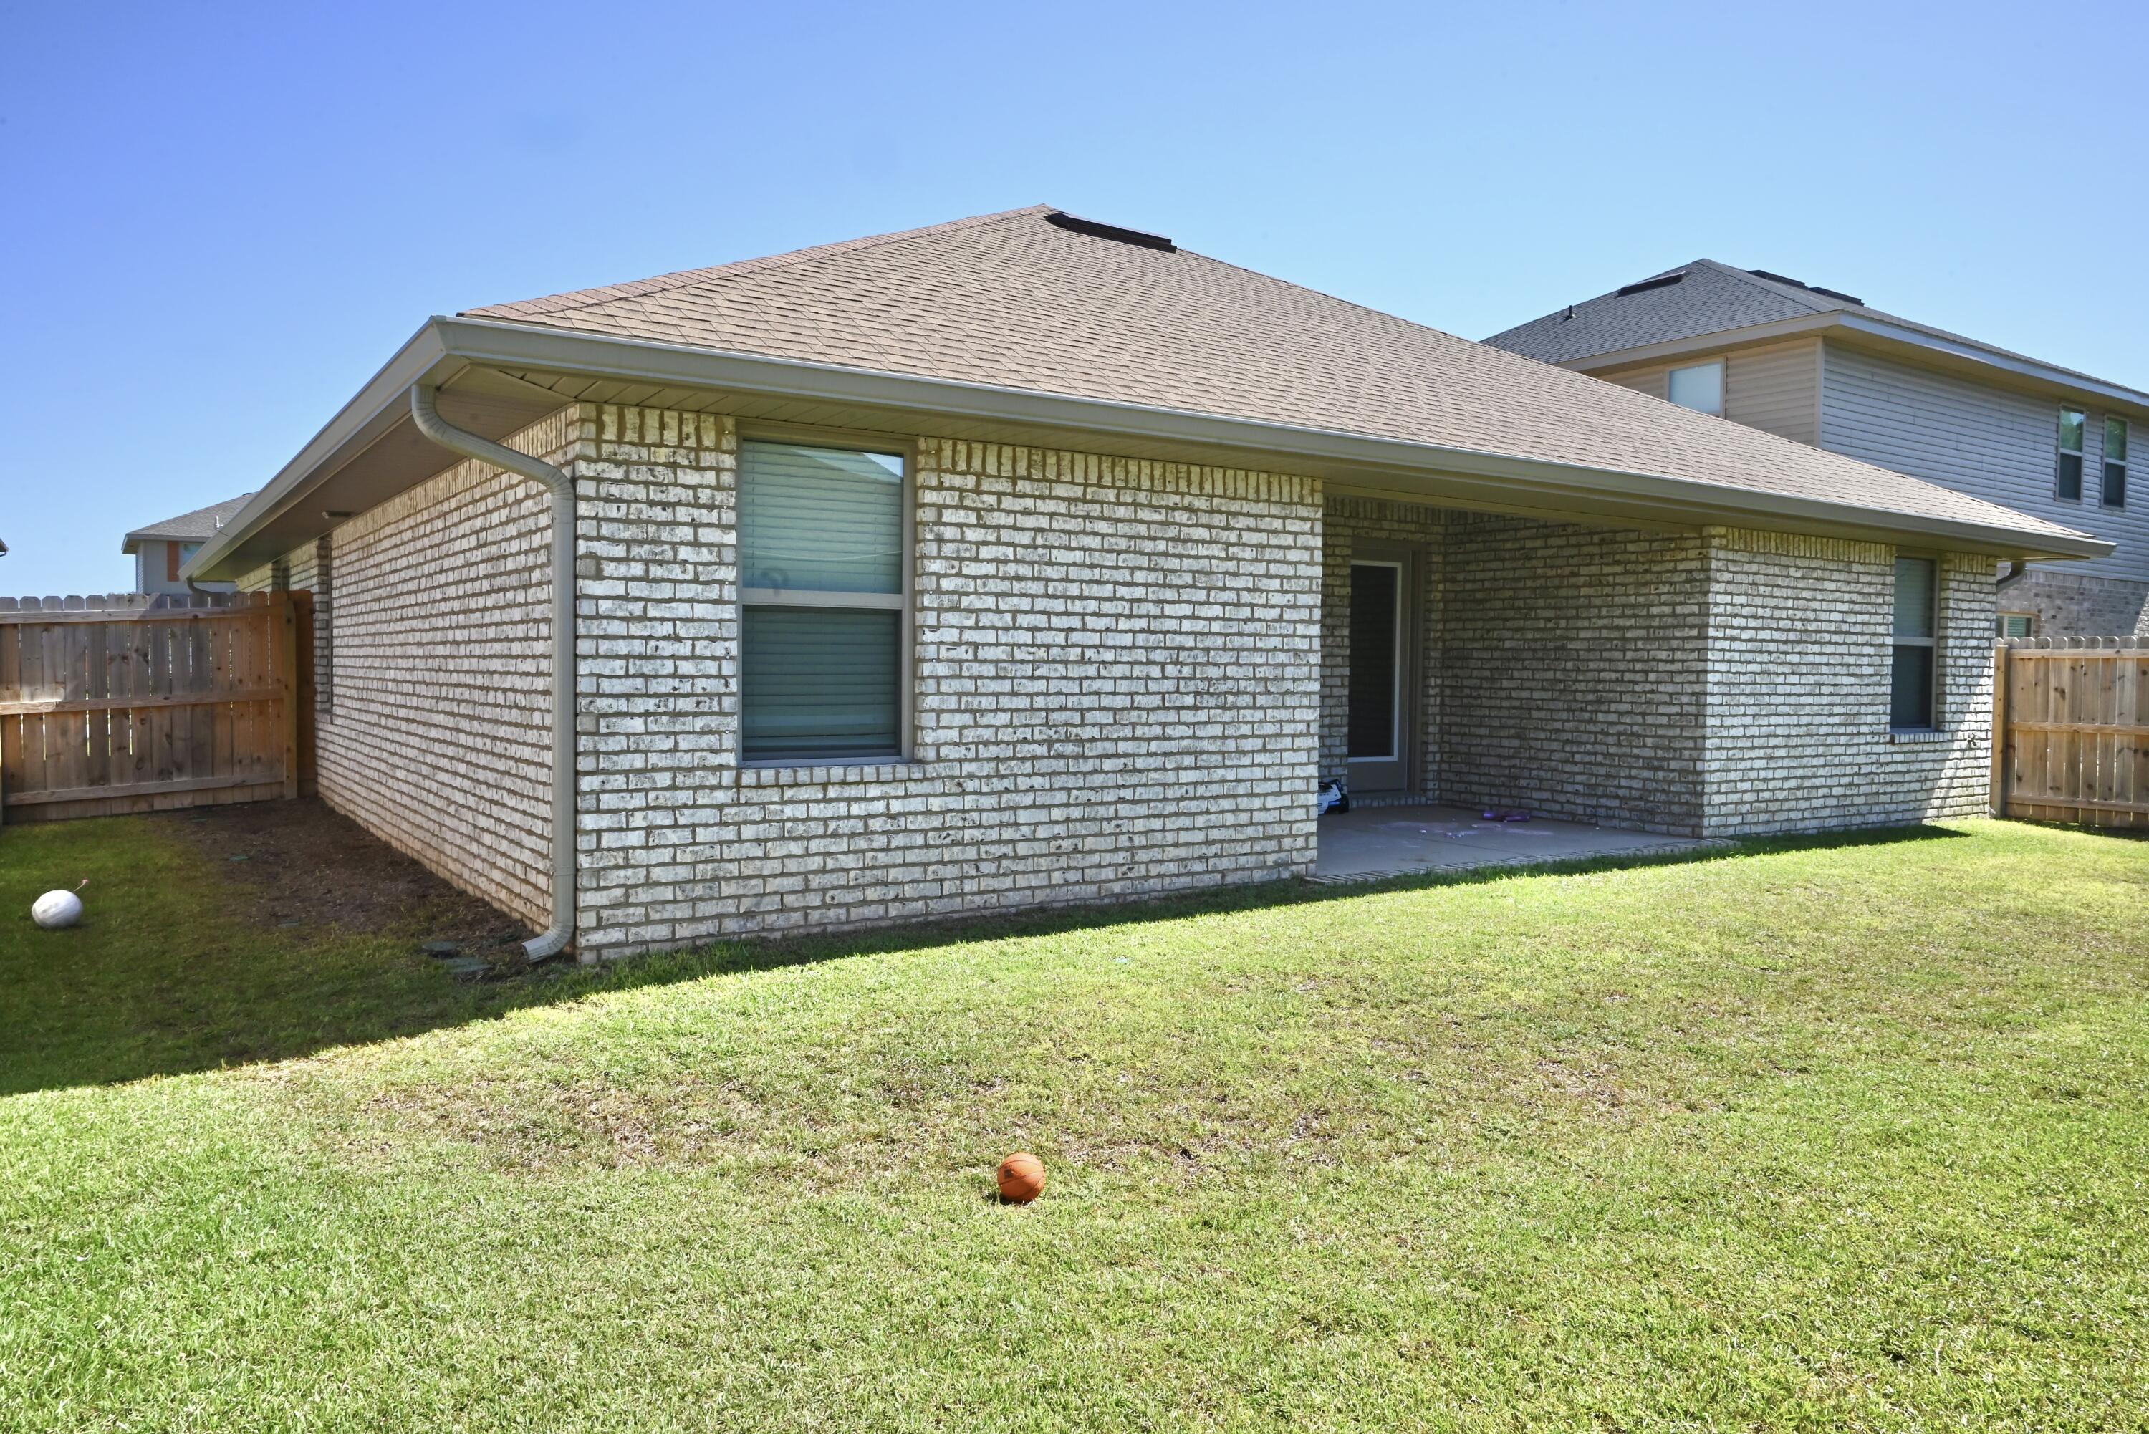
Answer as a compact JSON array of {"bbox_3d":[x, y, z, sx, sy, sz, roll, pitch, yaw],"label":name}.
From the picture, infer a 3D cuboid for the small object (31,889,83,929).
[{"bbox_3d":[-5.080,0.969,7.160,0.203,0.200,0.203,-1,2,-34],"label":"small object"}]

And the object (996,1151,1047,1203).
[{"bbox_3d":[-0.137,1.200,3.730,0.126,0.126,0.126,1,2,0],"label":"object"}]

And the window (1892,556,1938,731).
[{"bbox_3d":[7.029,-0.618,12.025,0.880,1.460,0.100,-1,2,-34],"label":"window"}]

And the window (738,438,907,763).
[{"bbox_3d":[-1.118,-0.512,6.515,0.880,1.460,0.100,-1,2,-34],"label":"window"}]

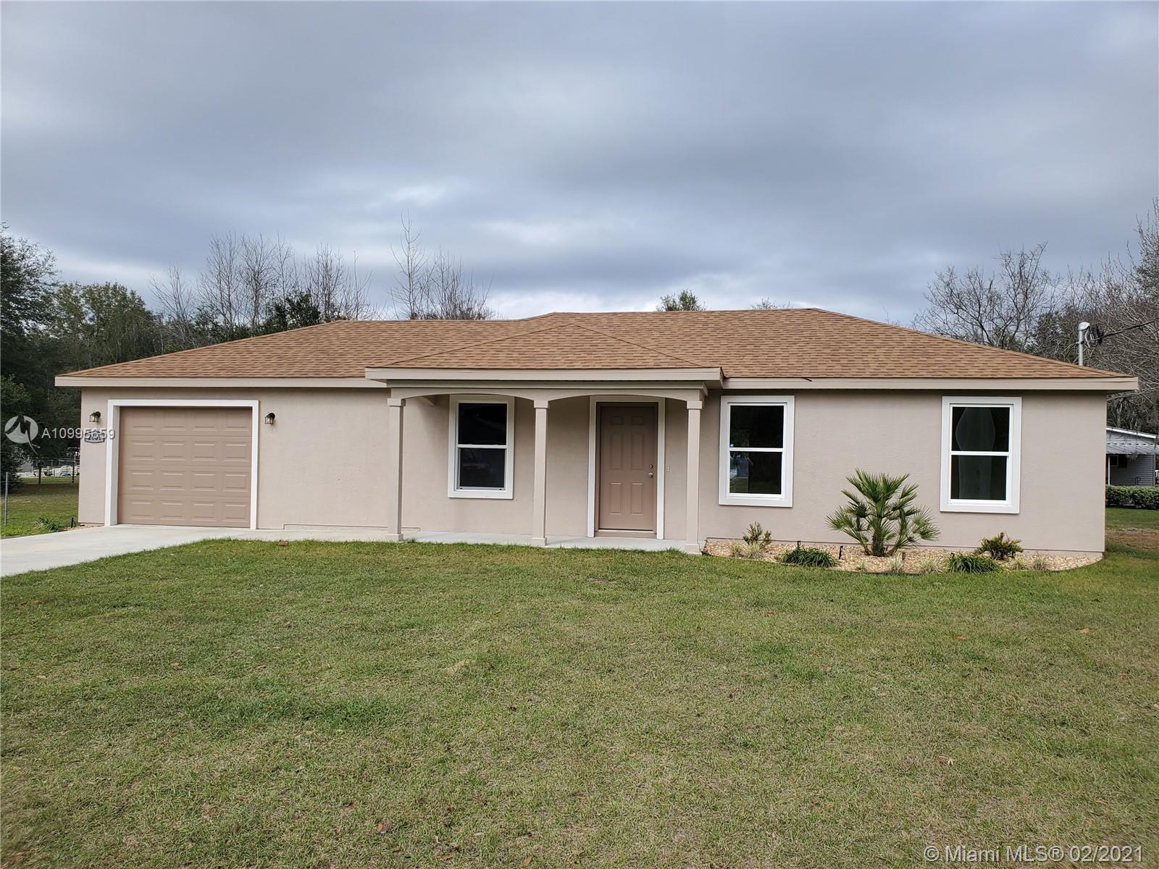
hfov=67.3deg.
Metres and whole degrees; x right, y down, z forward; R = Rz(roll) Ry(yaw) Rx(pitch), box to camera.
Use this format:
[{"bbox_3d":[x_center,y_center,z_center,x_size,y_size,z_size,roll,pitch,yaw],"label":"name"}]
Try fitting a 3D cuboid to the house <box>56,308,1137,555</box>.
[{"bbox_3d":[-0.146,-0.416,17.361,17.812,4.344,10.156,1,0,11],"label":"house"}]

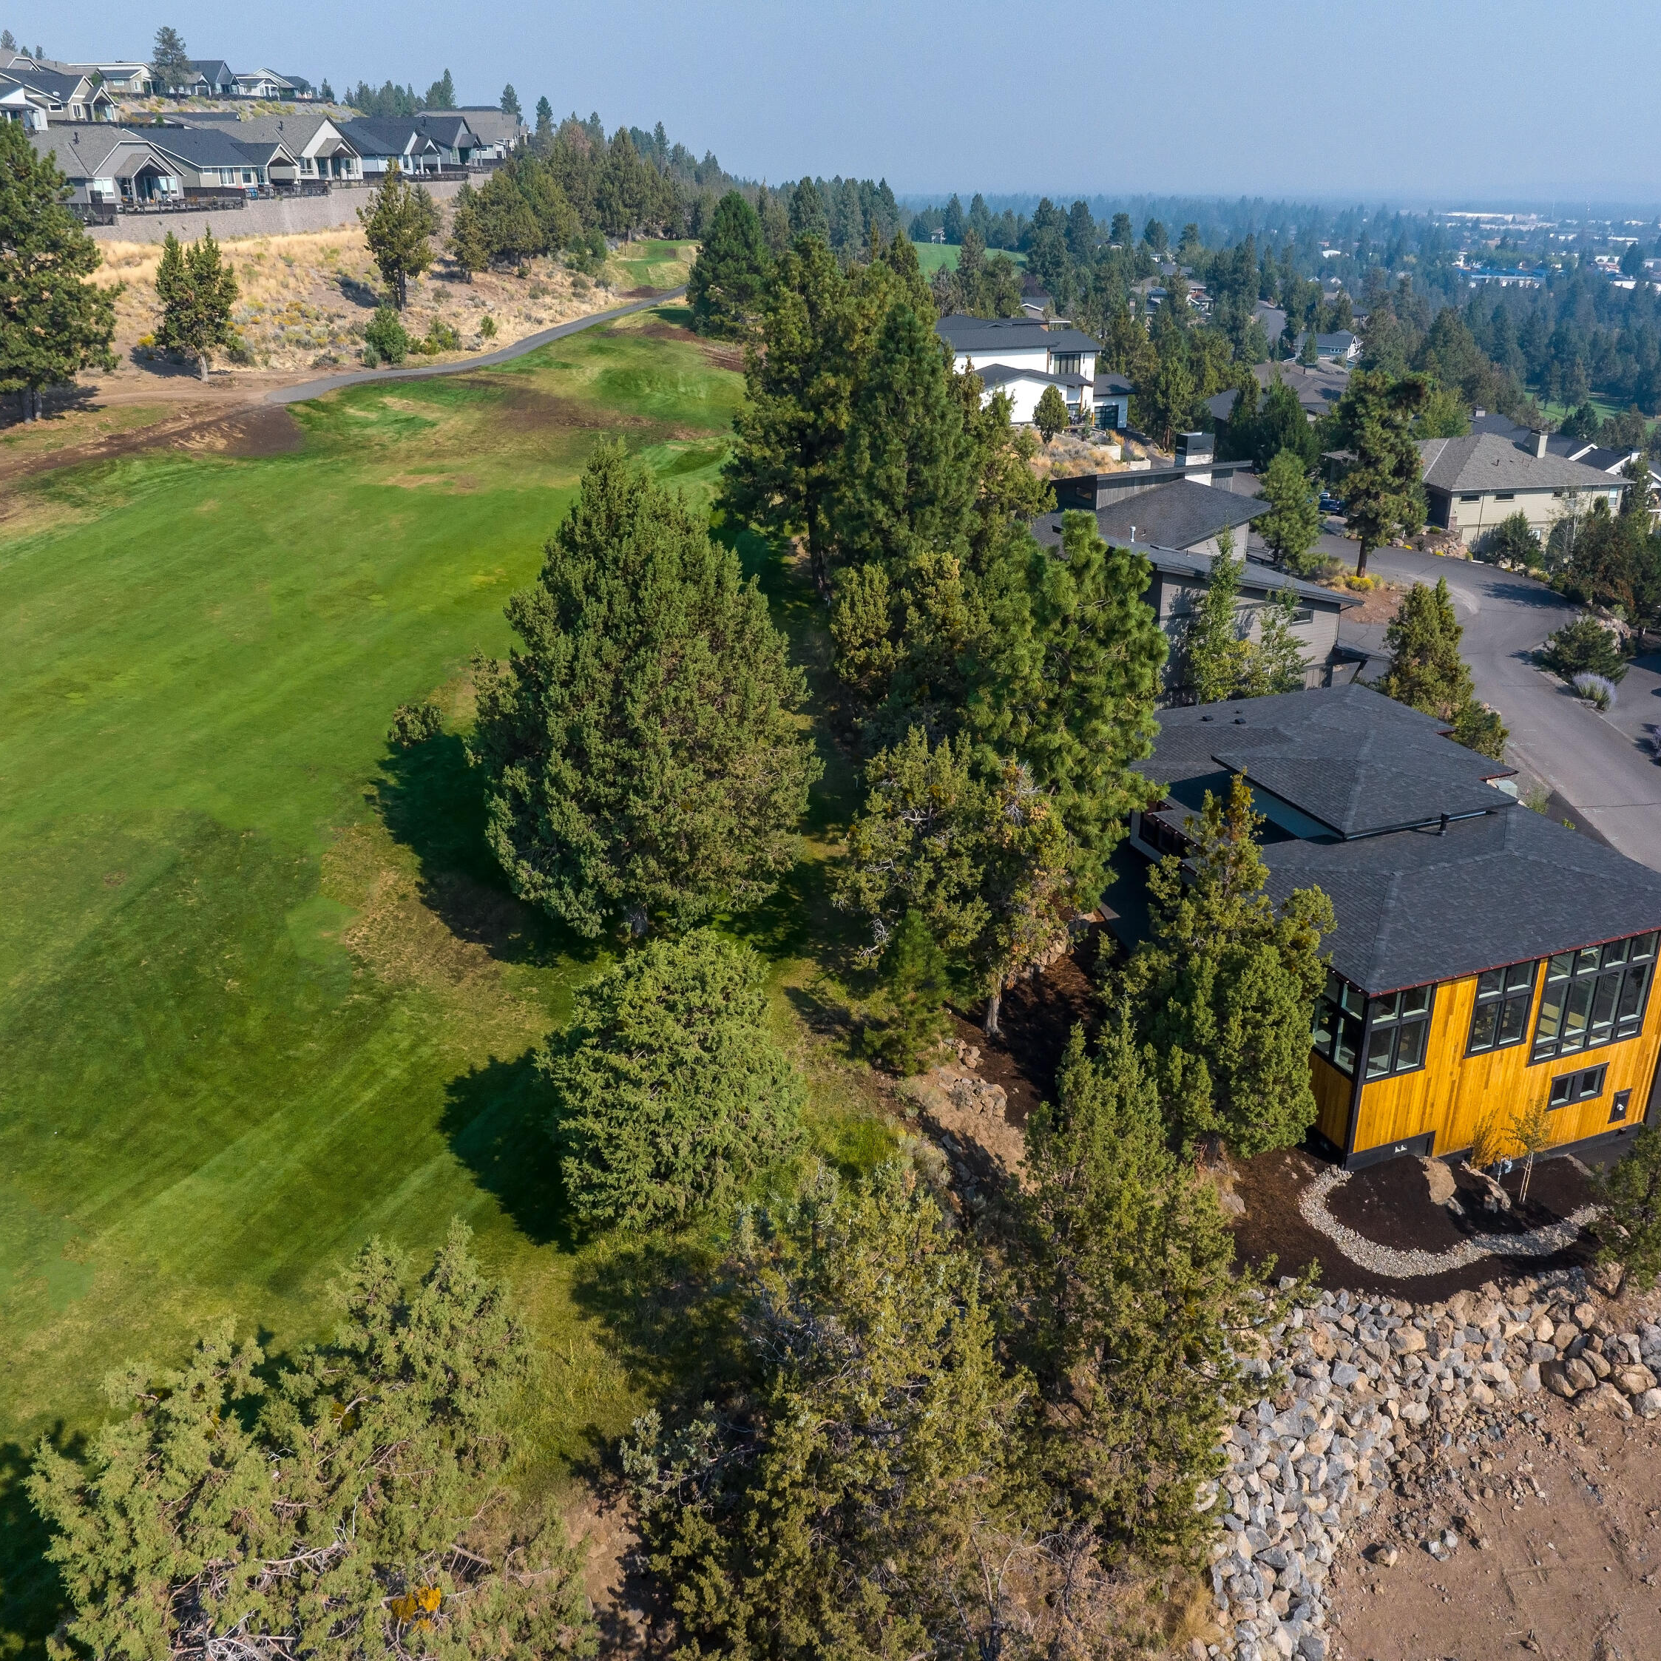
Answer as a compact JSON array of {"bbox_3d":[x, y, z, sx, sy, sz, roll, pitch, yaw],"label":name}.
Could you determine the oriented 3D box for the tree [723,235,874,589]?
[{"bbox_3d":[-1.724,-21.235,80.502,8.200,18.570,8.200,0,22,0],"label":"tree"}]

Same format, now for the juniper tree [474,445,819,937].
[{"bbox_3d":[-6.190,-4.210,51.080,11.400,16.870,11.400,-3,23,-7],"label":"juniper tree"}]

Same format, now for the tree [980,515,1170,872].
[{"bbox_3d":[8.430,-3.730,53.560,6.580,14.880,6.580,4,23,9],"label":"tree"}]

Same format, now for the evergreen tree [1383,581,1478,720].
[{"bbox_3d":[34.724,-10.178,88.329,5.210,8.950,5.210,0,22,0],"label":"evergreen tree"}]

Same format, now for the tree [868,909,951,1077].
[{"bbox_3d":[2.330,4.780,45.770,2.580,5.480,2.580,1,22,3],"label":"tree"}]

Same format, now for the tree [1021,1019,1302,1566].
[{"bbox_3d":[7.167,10.167,37.043,5.600,12.700,5.600,-5,23,-12],"label":"tree"}]

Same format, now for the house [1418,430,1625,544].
[{"bbox_3d":[60.805,-32.191,143.904,18.700,9.000,18.800,-5,23,-13],"label":"house"}]

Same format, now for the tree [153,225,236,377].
[{"bbox_3d":[-47.520,-39.170,114.720,6.600,10.790,6.600,-9,24,-20],"label":"tree"}]

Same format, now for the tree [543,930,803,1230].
[{"bbox_3d":[-3.520,5.162,35.392,5.900,5.900,5.900,0,23,0],"label":"tree"}]

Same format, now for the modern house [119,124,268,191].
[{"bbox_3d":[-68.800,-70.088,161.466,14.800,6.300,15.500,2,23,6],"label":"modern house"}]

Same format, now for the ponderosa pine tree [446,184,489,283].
[{"bbox_3d":[-34.415,-57.138,147.405,3.900,8.300,3.900,-4,23,-9],"label":"ponderosa pine tree"}]

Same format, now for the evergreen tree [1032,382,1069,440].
[{"bbox_3d":[19.450,-37.087,136.521,3.300,4.950,3.300,0,23,0],"label":"evergreen tree"}]

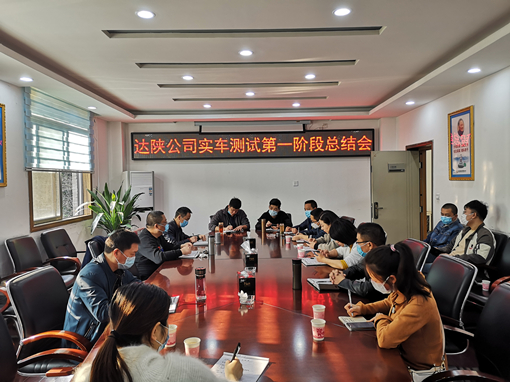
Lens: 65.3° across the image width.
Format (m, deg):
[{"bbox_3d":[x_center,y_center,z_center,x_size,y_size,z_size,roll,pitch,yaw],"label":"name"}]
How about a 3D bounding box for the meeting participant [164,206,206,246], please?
[{"bbox_3d":[-1.040,0.860,5.568,0.750,1.260,0.560,-1,1,12],"label":"meeting participant"}]

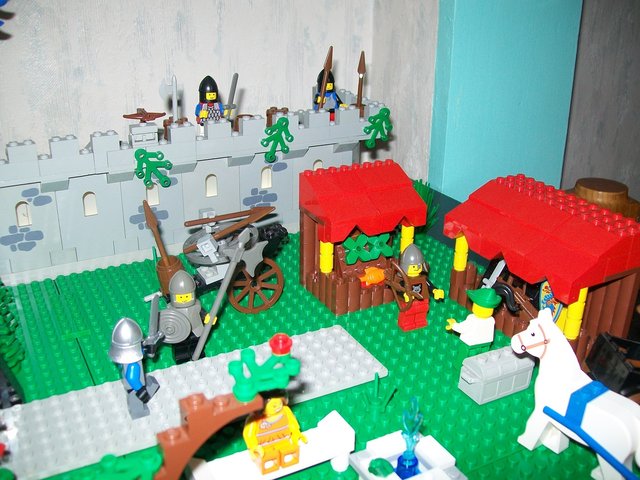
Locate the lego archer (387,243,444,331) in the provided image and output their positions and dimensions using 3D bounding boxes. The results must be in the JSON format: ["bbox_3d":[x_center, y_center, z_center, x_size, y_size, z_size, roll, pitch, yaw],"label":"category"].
[{"bbox_3d":[0.051,0.024,0.363,0.036,0.047,0.020,-11,26,-26],"label":"lego archer"}]

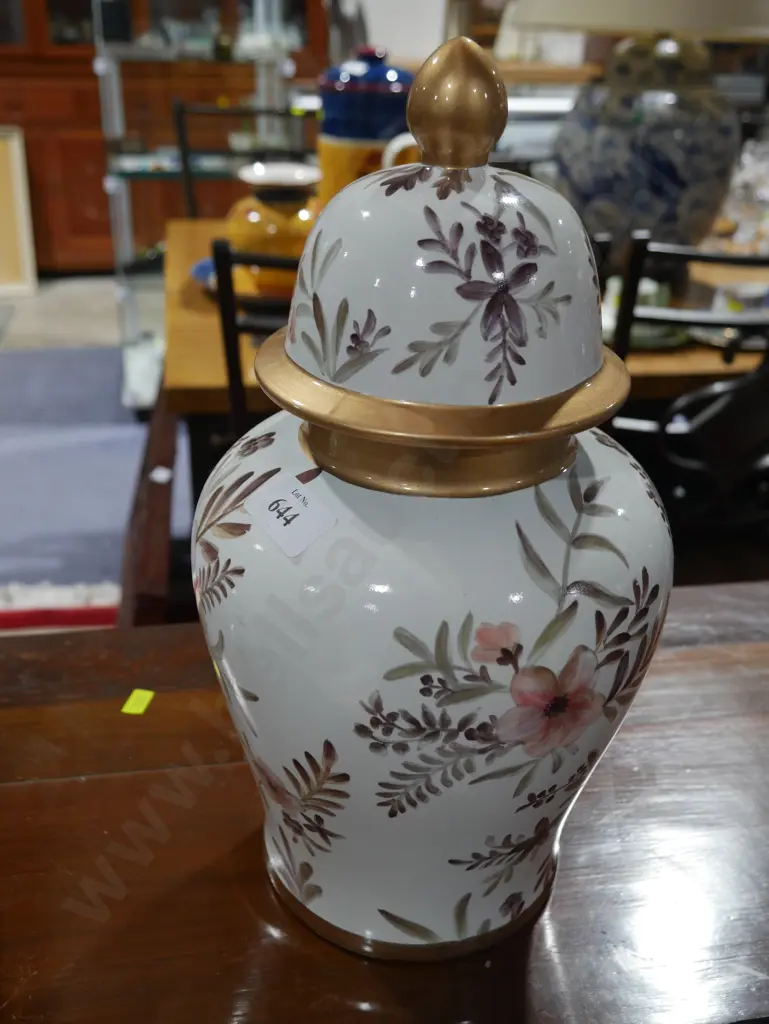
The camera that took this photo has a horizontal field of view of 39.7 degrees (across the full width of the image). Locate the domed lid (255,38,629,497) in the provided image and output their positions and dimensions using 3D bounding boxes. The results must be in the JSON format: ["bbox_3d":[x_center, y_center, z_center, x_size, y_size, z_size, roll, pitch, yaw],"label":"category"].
[{"bbox_3d":[0.025,-0.104,0.426,0.157,0.157,0.157,2,30,-1],"label":"domed lid"}]

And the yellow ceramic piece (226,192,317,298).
[{"bbox_3d":[-0.160,-0.416,1.640,0.158,0.157,0.158,2,31,0],"label":"yellow ceramic piece"}]

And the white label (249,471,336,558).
[{"bbox_3d":[-0.036,0.002,0.420,0.022,0.003,0.037,-44,50,-5],"label":"white label"}]

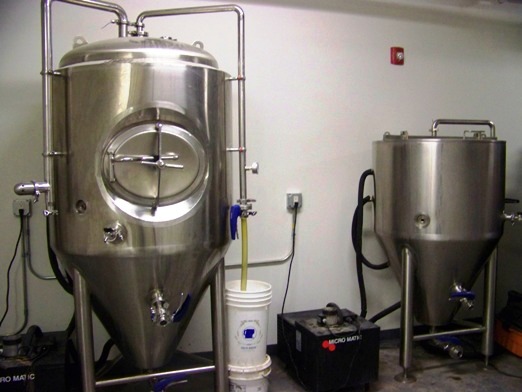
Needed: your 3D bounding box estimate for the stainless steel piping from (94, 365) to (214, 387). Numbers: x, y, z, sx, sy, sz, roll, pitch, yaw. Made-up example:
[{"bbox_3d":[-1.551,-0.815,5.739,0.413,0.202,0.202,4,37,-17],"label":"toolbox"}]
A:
[{"bbox_3d":[-0.591,1.022,3.094,0.690,0.036,0.036,-2,5,-19],"label":"stainless steel piping"}]

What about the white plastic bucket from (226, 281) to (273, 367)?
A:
[{"bbox_3d":[-0.082,0.854,3.610,0.305,0.500,0.305,0,5,0],"label":"white plastic bucket"}]

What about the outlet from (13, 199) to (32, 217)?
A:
[{"bbox_3d":[-1.646,0.086,3.745,0.110,0.114,0.050,-2,5,-19],"label":"outlet"}]

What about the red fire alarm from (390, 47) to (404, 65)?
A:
[{"bbox_3d":[1.170,-1.199,4.635,0.113,0.145,0.048,-2,5,-19],"label":"red fire alarm"}]

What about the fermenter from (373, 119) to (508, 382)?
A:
[{"bbox_3d":[1.386,0.377,4.295,1.000,1.950,1.020,-2,5,-19],"label":"fermenter"}]

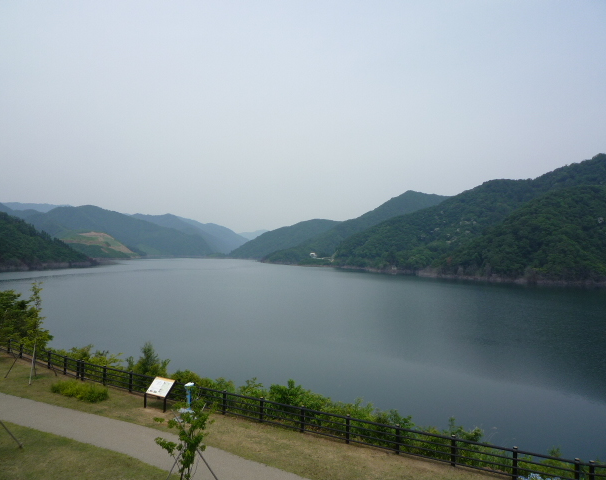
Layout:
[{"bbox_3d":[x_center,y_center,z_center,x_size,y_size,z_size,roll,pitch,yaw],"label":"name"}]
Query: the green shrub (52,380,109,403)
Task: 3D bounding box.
[{"bbox_3d":[-11.420,7.740,23.700,3.250,0.530,0.900,-1,-1,28],"label":"green shrub"}]

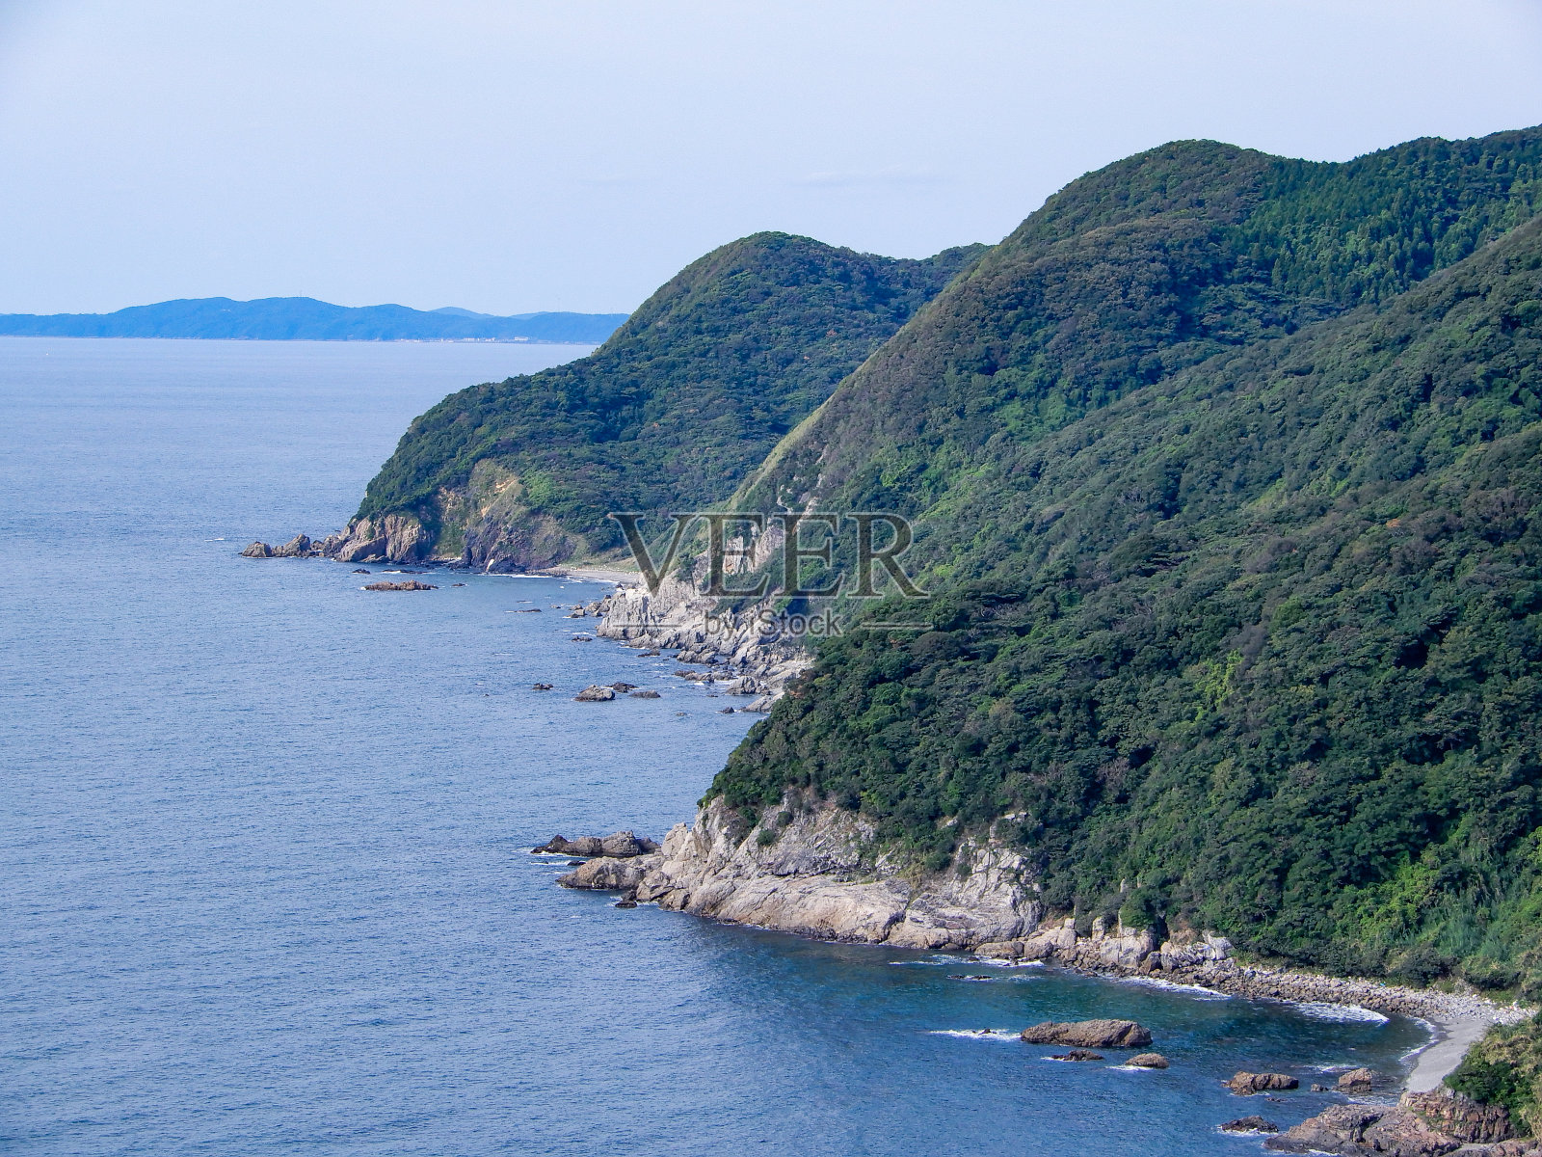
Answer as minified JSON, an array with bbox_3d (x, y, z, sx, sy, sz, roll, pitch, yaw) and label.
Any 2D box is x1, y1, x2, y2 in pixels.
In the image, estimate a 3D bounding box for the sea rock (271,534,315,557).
[{"bbox_3d":[-209.457,-14.299,2350.000,18.800,9.500,14.000,0,3,-5],"label":"sea rock"}]

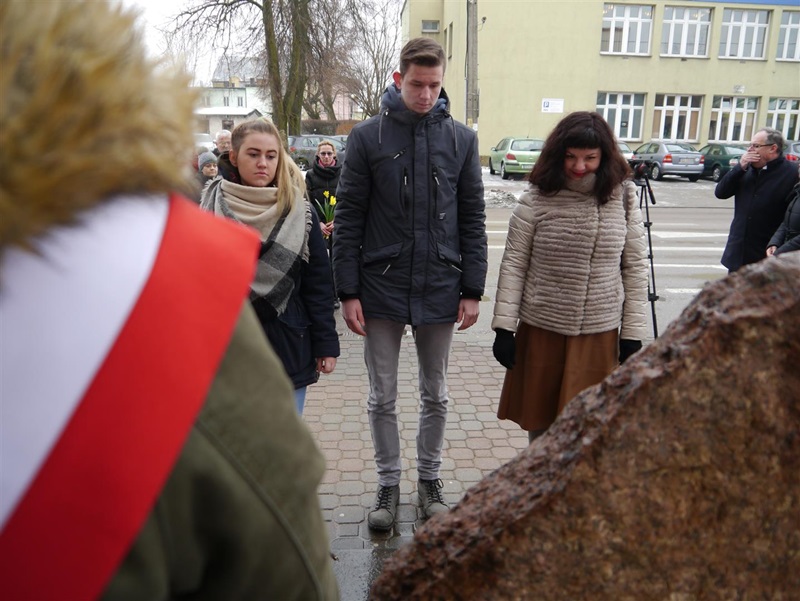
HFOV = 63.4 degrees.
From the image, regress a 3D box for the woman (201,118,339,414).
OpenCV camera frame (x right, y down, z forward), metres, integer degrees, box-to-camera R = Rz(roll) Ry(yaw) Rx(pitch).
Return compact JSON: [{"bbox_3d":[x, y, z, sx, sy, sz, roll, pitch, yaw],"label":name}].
[{"bbox_3d":[-0.491,0.117,2.475,0.510,1.600,0.380,-3,14,-16],"label":"woman"}]

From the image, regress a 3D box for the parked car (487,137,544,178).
[{"bbox_3d":[4.719,-5.569,25.354,1.750,1.510,4.200,1,13,-1],"label":"parked car"}]

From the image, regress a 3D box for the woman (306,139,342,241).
[{"bbox_3d":[-0.700,-0.754,6.298,0.470,1.630,0.380,-1,13,-7],"label":"woman"}]

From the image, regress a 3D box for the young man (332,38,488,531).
[{"bbox_3d":[0.041,-0.015,2.524,0.560,1.850,0.370,-1,13,-6],"label":"young man"}]

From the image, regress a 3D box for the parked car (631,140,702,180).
[{"bbox_3d":[10.937,-5.689,26.563,1.720,1.430,4.250,1,13,1],"label":"parked car"}]

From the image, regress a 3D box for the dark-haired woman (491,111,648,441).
[{"bbox_3d":[0.662,0.086,2.608,0.560,1.630,0.400,1,13,0],"label":"dark-haired woman"}]

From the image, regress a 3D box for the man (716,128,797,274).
[{"bbox_3d":[2.530,-0.356,4.634,0.470,1.710,0.570,-7,15,-29],"label":"man"}]

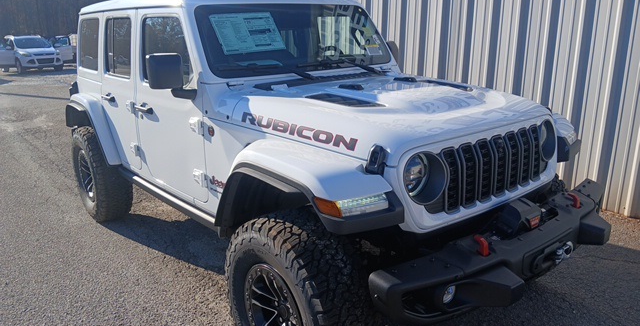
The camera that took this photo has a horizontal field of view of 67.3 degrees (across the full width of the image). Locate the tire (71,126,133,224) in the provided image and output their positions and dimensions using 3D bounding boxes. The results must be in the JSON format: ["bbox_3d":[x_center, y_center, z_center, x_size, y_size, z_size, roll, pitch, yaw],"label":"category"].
[{"bbox_3d":[-2.007,0.085,4.494,0.320,0.870,0.870,-13,19,-38],"label":"tire"}]

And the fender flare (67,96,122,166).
[{"bbox_3d":[-2.070,-0.349,4.360,0.180,0.510,1.070,-13,19,-38],"label":"fender flare"}]

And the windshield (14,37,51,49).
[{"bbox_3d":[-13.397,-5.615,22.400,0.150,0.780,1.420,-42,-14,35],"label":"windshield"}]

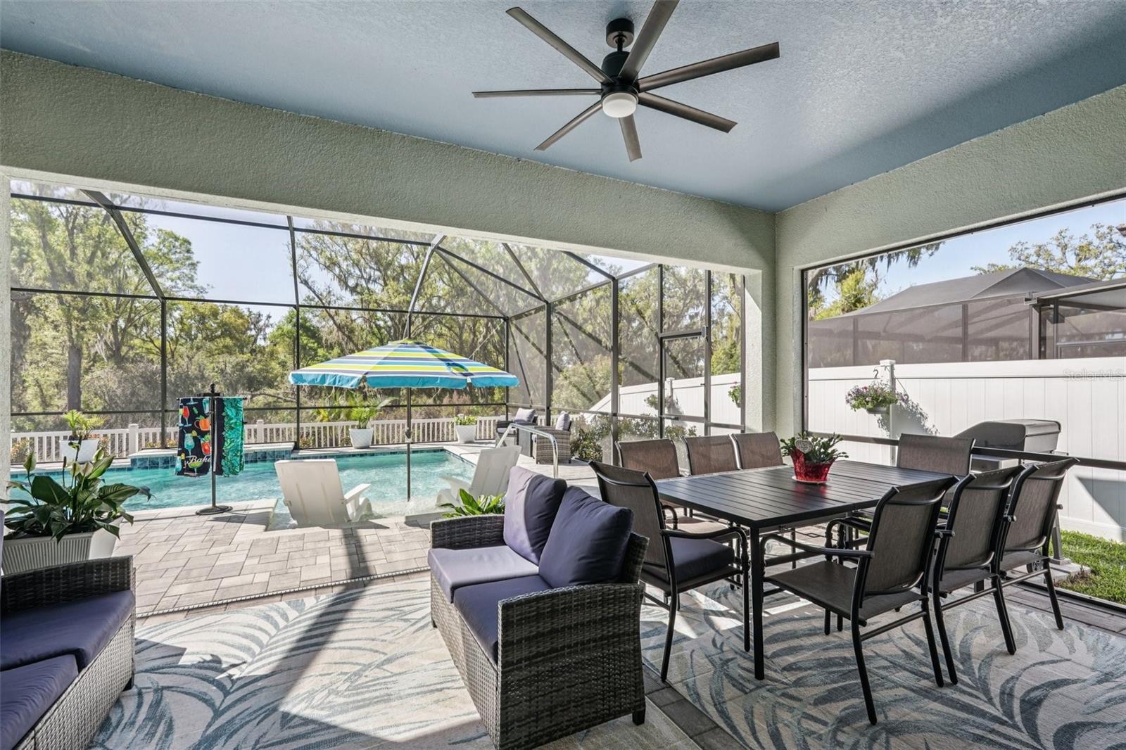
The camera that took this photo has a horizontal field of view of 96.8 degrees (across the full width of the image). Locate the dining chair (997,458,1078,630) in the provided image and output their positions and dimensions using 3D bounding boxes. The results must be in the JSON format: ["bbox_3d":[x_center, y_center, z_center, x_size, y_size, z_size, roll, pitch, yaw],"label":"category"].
[{"bbox_3d":[2.443,0.939,2.886,0.574,0.962,0.655,1,-1,-27],"label":"dining chair"}]

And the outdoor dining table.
[{"bbox_3d":[1.617,1.054,3.211,2.135,0.735,0.943,0,-1,-27],"label":"outdoor dining table"}]

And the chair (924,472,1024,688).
[{"bbox_3d":[1.917,0.934,2.622,0.574,0.962,0.655,1,-1,-28],"label":"chair"}]

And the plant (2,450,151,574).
[{"bbox_3d":[-2.840,0.925,2.950,0.630,0.980,0.580,0,-1,-19],"label":"plant"}]

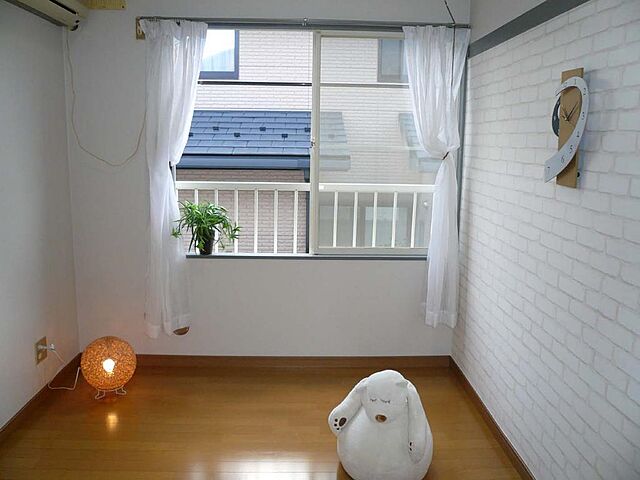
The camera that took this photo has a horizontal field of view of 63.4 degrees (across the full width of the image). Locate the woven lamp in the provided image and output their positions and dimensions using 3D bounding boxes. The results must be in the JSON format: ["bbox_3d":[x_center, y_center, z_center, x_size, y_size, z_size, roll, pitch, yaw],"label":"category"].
[{"bbox_3d":[-1.164,0.692,2.861,0.304,0.337,0.304,1,11,-2],"label":"woven lamp"}]

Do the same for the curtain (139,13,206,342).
[{"bbox_3d":[-0.822,-0.291,2.945,0.387,1.790,0.130,1,11,-2],"label":"curtain"}]

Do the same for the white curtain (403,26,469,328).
[{"bbox_3d":[0.643,-0.313,2.986,0.395,1.725,0.130,1,11,-2],"label":"white curtain"}]

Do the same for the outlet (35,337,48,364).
[{"bbox_3d":[-1.452,0.586,2.732,0.020,0.114,0.107,1,11,-2],"label":"outlet"}]

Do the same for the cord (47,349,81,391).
[{"bbox_3d":[-1.381,0.713,2.838,0.140,0.297,0.220,1,11,-2],"label":"cord"}]

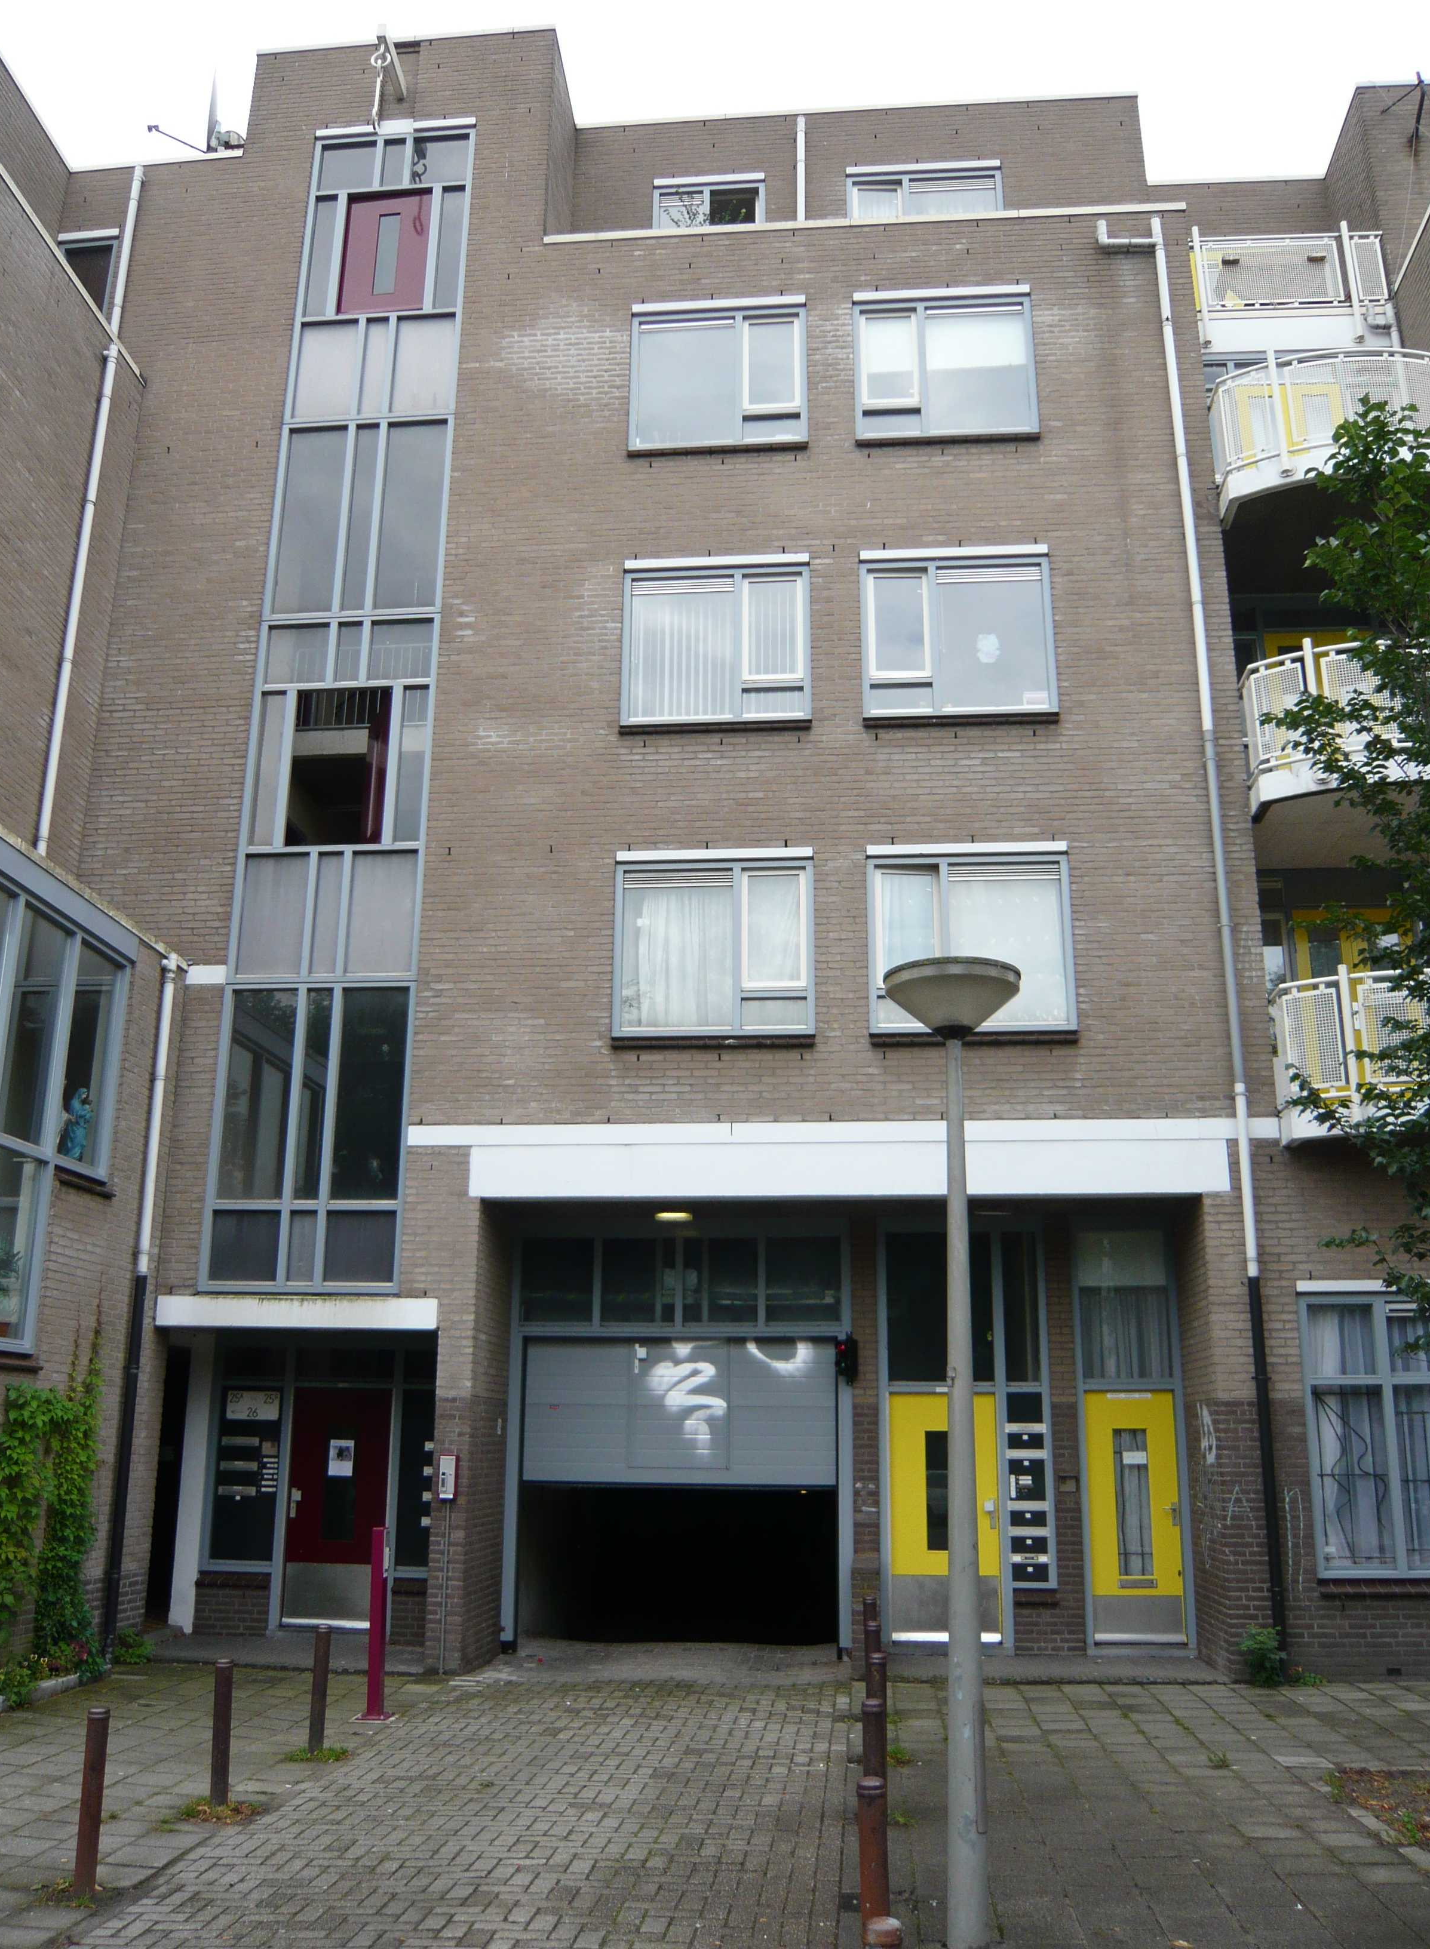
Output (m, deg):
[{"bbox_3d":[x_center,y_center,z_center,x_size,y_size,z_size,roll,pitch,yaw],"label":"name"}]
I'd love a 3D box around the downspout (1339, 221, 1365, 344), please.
[{"bbox_3d":[6.112,-6.674,15.141,0.080,1.410,0.080,-1,-16,5],"label":"downspout"}]

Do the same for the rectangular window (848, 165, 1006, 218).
[{"bbox_3d":[2.182,-7.736,16.272,1.633,1.586,0.120,-1,-16,5],"label":"rectangular window"}]

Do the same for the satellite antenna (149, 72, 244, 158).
[{"bbox_3d":[-5.397,-8.831,16.276,0.700,0.820,0.800,8,-18,-23],"label":"satellite antenna"}]

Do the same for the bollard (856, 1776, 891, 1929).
[{"bbox_3d":[0.466,2.707,4.638,0.090,0.660,0.090,-1,-16,5],"label":"bollard"}]

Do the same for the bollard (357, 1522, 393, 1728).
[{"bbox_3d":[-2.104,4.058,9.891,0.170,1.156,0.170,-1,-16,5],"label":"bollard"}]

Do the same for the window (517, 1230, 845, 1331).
[{"bbox_3d":[-0.293,2.608,13.432,2.843,0.867,0.120,-1,-16,5],"label":"window"}]

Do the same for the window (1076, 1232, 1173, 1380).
[{"bbox_3d":[3.393,2.733,13.041,0.795,1.253,0.100,-1,-16,5],"label":"window"}]

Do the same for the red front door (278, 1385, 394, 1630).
[{"bbox_3d":[-3.166,4.457,13.218,0.883,1.956,0.070,-1,-16,5],"label":"red front door"}]

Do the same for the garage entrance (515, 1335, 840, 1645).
[{"bbox_3d":[-0.306,4.255,13.033,2.706,2.514,0.250,-1,-16,5],"label":"garage entrance"}]

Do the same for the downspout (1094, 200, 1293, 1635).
[{"bbox_3d":[3.758,-1.062,12.735,0.617,12.413,0.120,-1,-16,5],"label":"downspout"}]

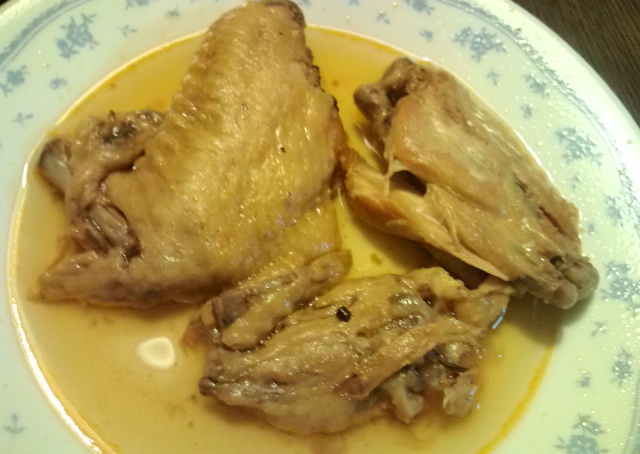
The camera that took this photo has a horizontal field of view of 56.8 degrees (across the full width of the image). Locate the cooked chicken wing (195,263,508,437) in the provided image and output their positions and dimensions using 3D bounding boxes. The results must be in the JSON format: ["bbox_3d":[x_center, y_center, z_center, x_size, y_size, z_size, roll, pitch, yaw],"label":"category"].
[{"bbox_3d":[0.014,0.033,0.173,0.095,0.030,0.046,-3,64,-11],"label":"cooked chicken wing"}]

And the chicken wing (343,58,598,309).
[{"bbox_3d":[0.046,-0.013,0.195,0.099,0.034,0.064,44,65,13],"label":"chicken wing"}]

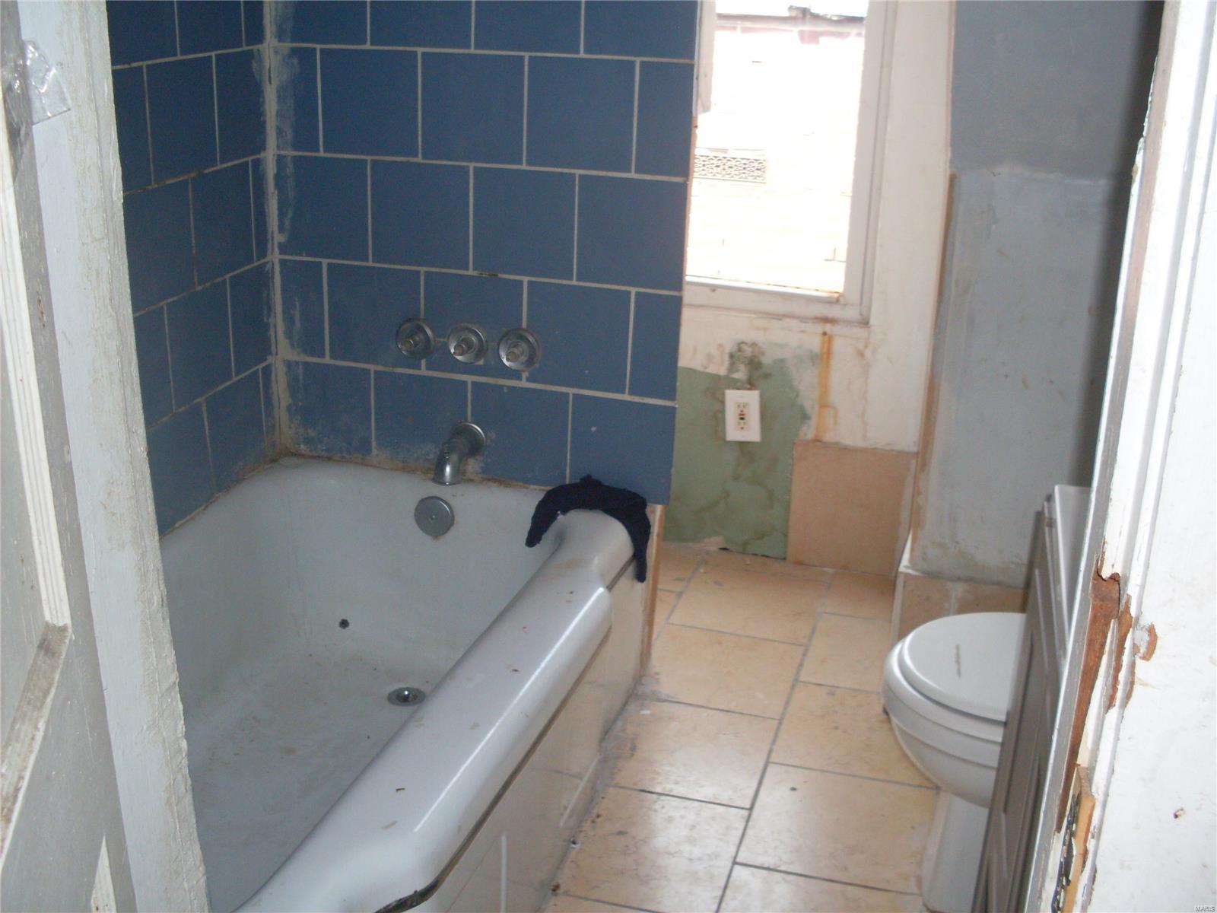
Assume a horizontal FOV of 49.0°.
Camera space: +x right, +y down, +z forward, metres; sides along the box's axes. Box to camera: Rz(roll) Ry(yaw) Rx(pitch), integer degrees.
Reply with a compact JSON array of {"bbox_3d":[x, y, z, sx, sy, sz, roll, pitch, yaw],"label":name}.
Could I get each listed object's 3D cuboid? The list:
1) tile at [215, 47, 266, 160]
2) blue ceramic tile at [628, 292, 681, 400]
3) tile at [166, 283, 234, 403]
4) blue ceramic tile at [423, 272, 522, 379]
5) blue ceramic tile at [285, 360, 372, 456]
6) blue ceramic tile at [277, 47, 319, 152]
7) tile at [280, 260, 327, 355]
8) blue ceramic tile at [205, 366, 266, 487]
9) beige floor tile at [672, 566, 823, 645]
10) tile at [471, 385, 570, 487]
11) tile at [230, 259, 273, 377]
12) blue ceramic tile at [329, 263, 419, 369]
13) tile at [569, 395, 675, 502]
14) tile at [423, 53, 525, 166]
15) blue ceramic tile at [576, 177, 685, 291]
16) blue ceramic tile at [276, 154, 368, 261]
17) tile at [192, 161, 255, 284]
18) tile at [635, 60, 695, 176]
[{"bbox_3d":[-0.668,-0.636,2.428,0.010,0.195,0.176,7,21,14],"label":"tile"},{"bbox_3d":[0.088,-0.204,2.480,0.093,0.202,0.010,7,21,14],"label":"blue ceramic tile"},{"bbox_3d":[-0.741,-0.205,2.421,0.010,0.201,0.201,8,22,15],"label":"tile"},{"bbox_3d":[-0.252,-0.244,2.498,0.200,0.199,0.010,8,22,15],"label":"blue ceramic tile"},{"bbox_3d":[-0.564,-0.097,2.721,0.192,0.201,0.010,8,22,15],"label":"blue ceramic tile"},{"bbox_3d":[-0.585,-0.671,2.514,0.097,0.201,0.010,8,22,15],"label":"blue ceramic tile"},{"bbox_3d":[-0.603,-0.295,2.659,0.100,0.201,0.010,8,22,15],"label":"tile"},{"bbox_3d":[-0.724,-0.047,2.582,0.010,0.201,0.201,8,22,15],"label":"blue ceramic tile"},{"bbox_3d":[0.319,0.333,2.994,0.298,0.010,0.303,8,21,15],"label":"beige floor tile"},{"bbox_3d":[-0.173,-0.045,2.617,0.201,0.201,0.010,8,22,15],"label":"tile"},{"bbox_3d":[-0.676,-0.264,2.524,0.010,0.199,0.162,8,22,15],"label":"tile"},{"bbox_3d":[-0.455,-0.276,2.619,0.201,0.201,0.010,8,22,15],"label":"blue ceramic tile"},{"bbox_3d":[0.026,-0.014,2.566,0.200,0.198,0.010,7,21,14],"label":"tile"},{"bbox_3d":[-0.238,-0.613,2.353,0.200,0.199,0.010,8,22,15],"label":"tile"},{"bbox_3d":[0.041,-0.406,2.422,0.200,0.200,0.010,7,21,14],"label":"blue ceramic tile"},{"bbox_3d":[-0.536,-0.467,2.505,0.204,0.199,0.010,8,22,15],"label":"blue ceramic tile"},{"bbox_3d":[-0.690,-0.419,2.379,0.010,0.199,0.200,8,22,15],"label":"tile"},{"bbox_3d":[0.100,-0.586,2.324,0.097,0.201,0.010,8,22,15],"label":"tile"}]

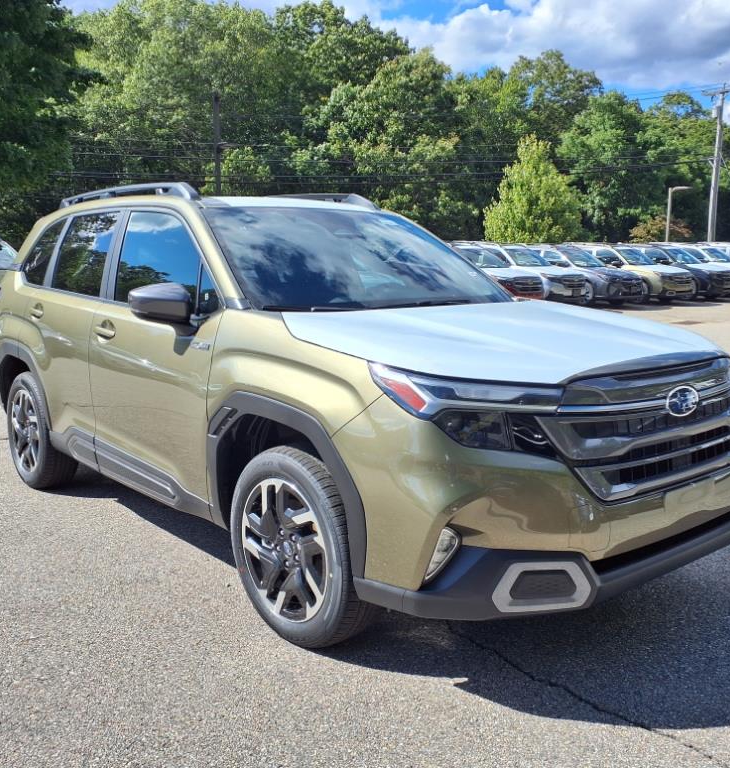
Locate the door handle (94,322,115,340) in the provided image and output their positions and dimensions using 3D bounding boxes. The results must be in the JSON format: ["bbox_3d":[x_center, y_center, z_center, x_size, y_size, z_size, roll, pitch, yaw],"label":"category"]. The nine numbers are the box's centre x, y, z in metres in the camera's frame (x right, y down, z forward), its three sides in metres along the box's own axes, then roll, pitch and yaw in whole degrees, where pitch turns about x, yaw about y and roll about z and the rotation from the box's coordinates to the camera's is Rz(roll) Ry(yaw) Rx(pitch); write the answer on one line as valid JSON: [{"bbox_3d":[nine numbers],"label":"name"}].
[{"bbox_3d":[-1.232,-0.252,3.763,0.055,0.085,0.230,-7,11,-40],"label":"door handle"}]

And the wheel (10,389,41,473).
[{"bbox_3d":[-1.968,0.276,4.812,0.200,0.500,0.500,-7,11,-40],"label":"wheel"}]

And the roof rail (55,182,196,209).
[{"bbox_3d":[-1.305,-0.980,4.261,0.090,0.130,1.700,-7,11,-40],"label":"roof rail"}]

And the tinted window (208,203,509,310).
[{"bbox_3d":[-0.047,-0.607,3.682,1.470,0.150,0.820,-7,43,-40],"label":"tinted window"}]

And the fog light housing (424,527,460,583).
[{"bbox_3d":[0.229,0.495,2.301,0.125,0.165,0.110,-7,11,-40],"label":"fog light housing"}]

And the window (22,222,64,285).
[{"bbox_3d":[-1.871,-0.764,4.640,0.060,0.370,0.440,15,-4,-41],"label":"window"}]

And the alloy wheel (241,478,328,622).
[{"bbox_3d":[-0.223,0.564,2.812,0.190,0.495,0.495,-7,11,-40],"label":"alloy wheel"}]

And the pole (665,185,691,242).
[{"bbox_3d":[16.083,-7.745,41.390,1.300,4.850,0.300,6,11,30],"label":"pole"}]

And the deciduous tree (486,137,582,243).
[{"bbox_3d":[7.160,-7.432,34.513,4.300,6.380,4.300,0,9,0],"label":"deciduous tree"}]

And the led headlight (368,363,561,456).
[{"bbox_3d":[0.278,0.073,2.323,0.360,0.260,0.540,-7,11,-40],"label":"led headlight"}]

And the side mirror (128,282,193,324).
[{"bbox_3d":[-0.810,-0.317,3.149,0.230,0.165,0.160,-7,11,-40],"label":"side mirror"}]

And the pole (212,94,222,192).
[{"bbox_3d":[-8.149,-10.787,44.755,0.320,10.760,0.320,-7,11,-40],"label":"pole"}]

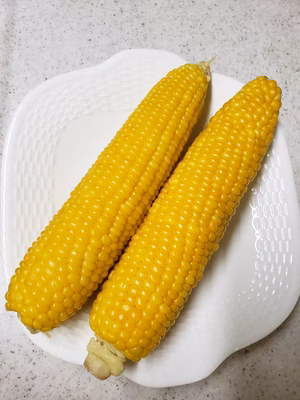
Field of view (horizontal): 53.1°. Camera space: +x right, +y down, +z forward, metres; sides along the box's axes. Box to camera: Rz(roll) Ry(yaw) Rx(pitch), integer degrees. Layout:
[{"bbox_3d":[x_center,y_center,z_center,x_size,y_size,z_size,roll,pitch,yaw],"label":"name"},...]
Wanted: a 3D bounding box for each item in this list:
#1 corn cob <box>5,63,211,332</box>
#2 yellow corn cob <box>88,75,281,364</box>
[{"bbox_3d":[-0.016,-0.014,0.202,0.048,0.048,0.214,31,76,8],"label":"corn cob"},{"bbox_3d":[0.032,0.005,0.196,0.048,0.048,0.225,30,76,8],"label":"yellow corn cob"}]

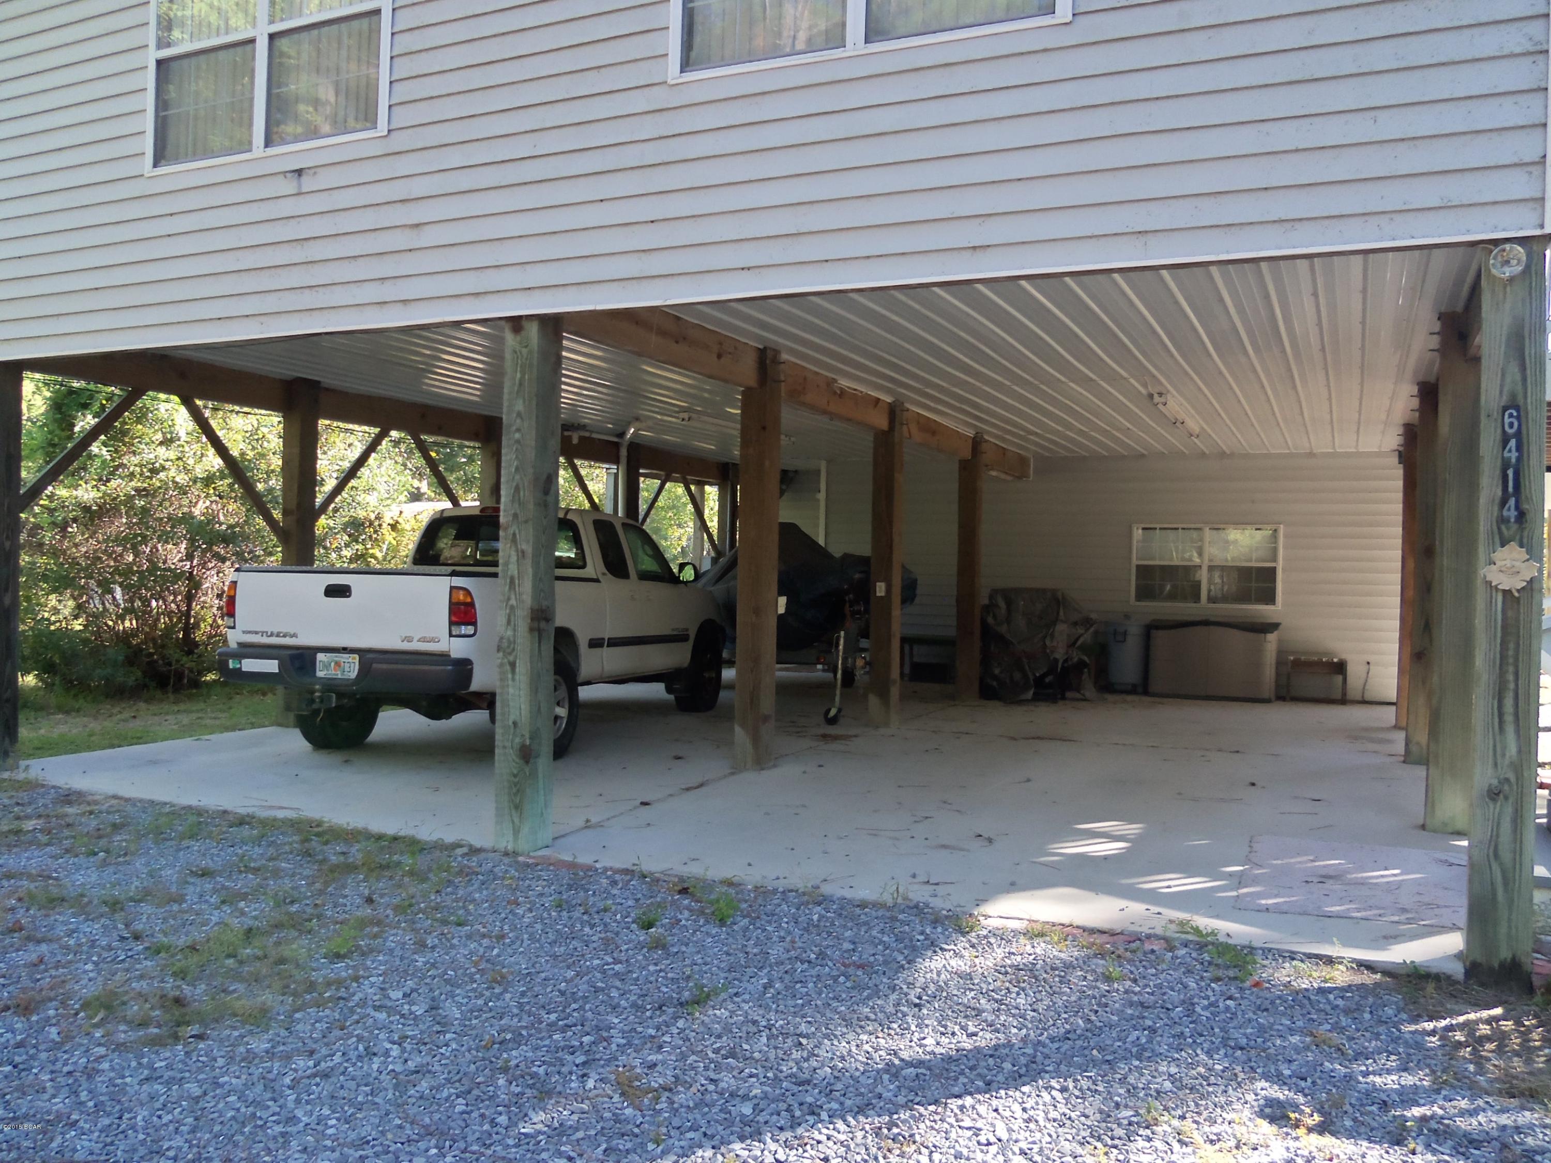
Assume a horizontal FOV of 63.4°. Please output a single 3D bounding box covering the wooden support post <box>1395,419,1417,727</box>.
[{"bbox_3d":[5.990,-0.058,11.839,0.200,2.867,0.200,1,1,25],"label":"wooden support post"}]

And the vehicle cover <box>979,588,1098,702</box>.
[{"bbox_3d":[2.893,0.679,13.690,1.100,1.210,0.750,1,0,25],"label":"vehicle cover"}]

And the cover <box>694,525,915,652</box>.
[{"bbox_3d":[0.366,0.070,13.862,1.900,1.440,4.100,1,0,-10],"label":"cover"}]

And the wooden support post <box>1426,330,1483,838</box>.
[{"bbox_3d":[3.745,-0.049,6.929,0.195,2.880,0.195,1,0,25],"label":"wooden support post"}]

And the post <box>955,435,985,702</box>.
[{"bbox_3d":[2.104,-0.149,13.608,0.200,2.867,0.200,1,1,25],"label":"post"}]

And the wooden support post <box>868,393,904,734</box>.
[{"bbox_3d":[0.980,-0.148,11.135,0.200,2.867,0.200,1,1,25],"label":"wooden support post"}]

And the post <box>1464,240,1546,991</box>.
[{"bbox_3d":[2.655,0.119,4.583,0.195,2.700,0.195,1,0,25],"label":"post"}]

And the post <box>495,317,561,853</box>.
[{"bbox_3d":[-1.206,-0.023,6.120,0.200,2.621,0.200,1,1,25],"label":"post"}]

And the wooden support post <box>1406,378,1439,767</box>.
[{"bbox_3d":[4.918,-0.058,9.522,0.200,2.867,0.200,1,1,25],"label":"wooden support post"}]

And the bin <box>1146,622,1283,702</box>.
[{"bbox_3d":[5.026,0.897,14.416,1.380,0.870,0.750,1,0,25],"label":"bin"}]

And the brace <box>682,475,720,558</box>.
[{"bbox_3d":[-0.968,-0.858,16.891,0.045,0.090,1.497,1,-44,25],"label":"brace"}]

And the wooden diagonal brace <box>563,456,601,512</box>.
[{"bbox_3d":[-2.110,-0.920,14.770,0.090,0.140,1.588,1,-41,25],"label":"wooden diagonal brace"}]

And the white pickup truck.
[{"bbox_3d":[-2.005,0.332,10.427,1.960,1.820,5.500,1,0,16],"label":"white pickup truck"}]

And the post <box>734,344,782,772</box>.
[{"bbox_3d":[-0.125,-0.147,8.654,0.200,2.867,0.200,1,1,25],"label":"post"}]

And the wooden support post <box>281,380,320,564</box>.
[{"bbox_3d":[-3.957,-0.237,10.419,0.195,2.867,0.195,1,1,25],"label":"wooden support post"}]

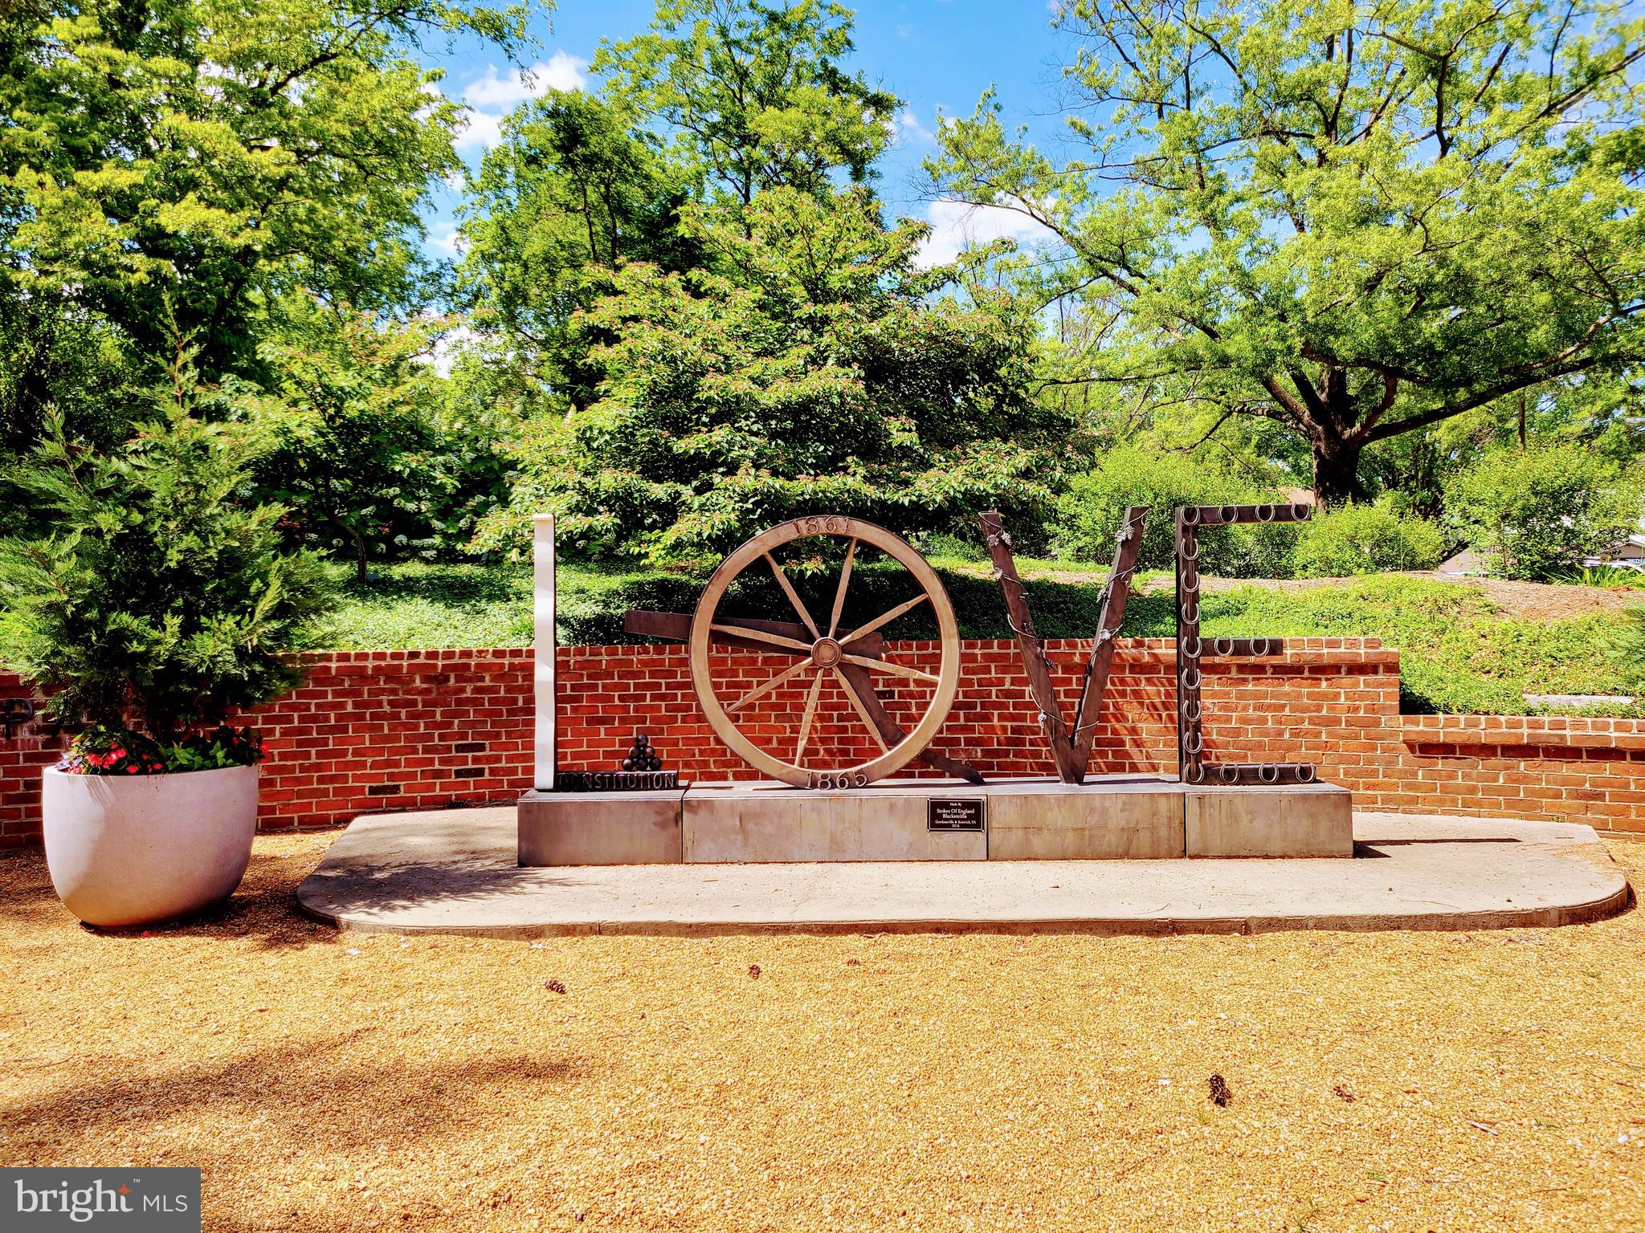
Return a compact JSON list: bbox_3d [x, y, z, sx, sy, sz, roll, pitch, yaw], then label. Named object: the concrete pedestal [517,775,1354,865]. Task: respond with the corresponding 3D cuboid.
[{"bbox_3d":[0.575,1.090,6.630,4.270,0.342,0.640,-1,0,1],"label":"concrete pedestal"}]

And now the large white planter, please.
[{"bbox_3d":[-3.040,1.026,5.630,0.870,0.660,0.870,-1,0,1],"label":"large white planter"}]

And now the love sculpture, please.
[{"bbox_3d":[0.575,0.175,6.680,4.080,1.490,0.270,-1,0,1],"label":"love sculpture"}]

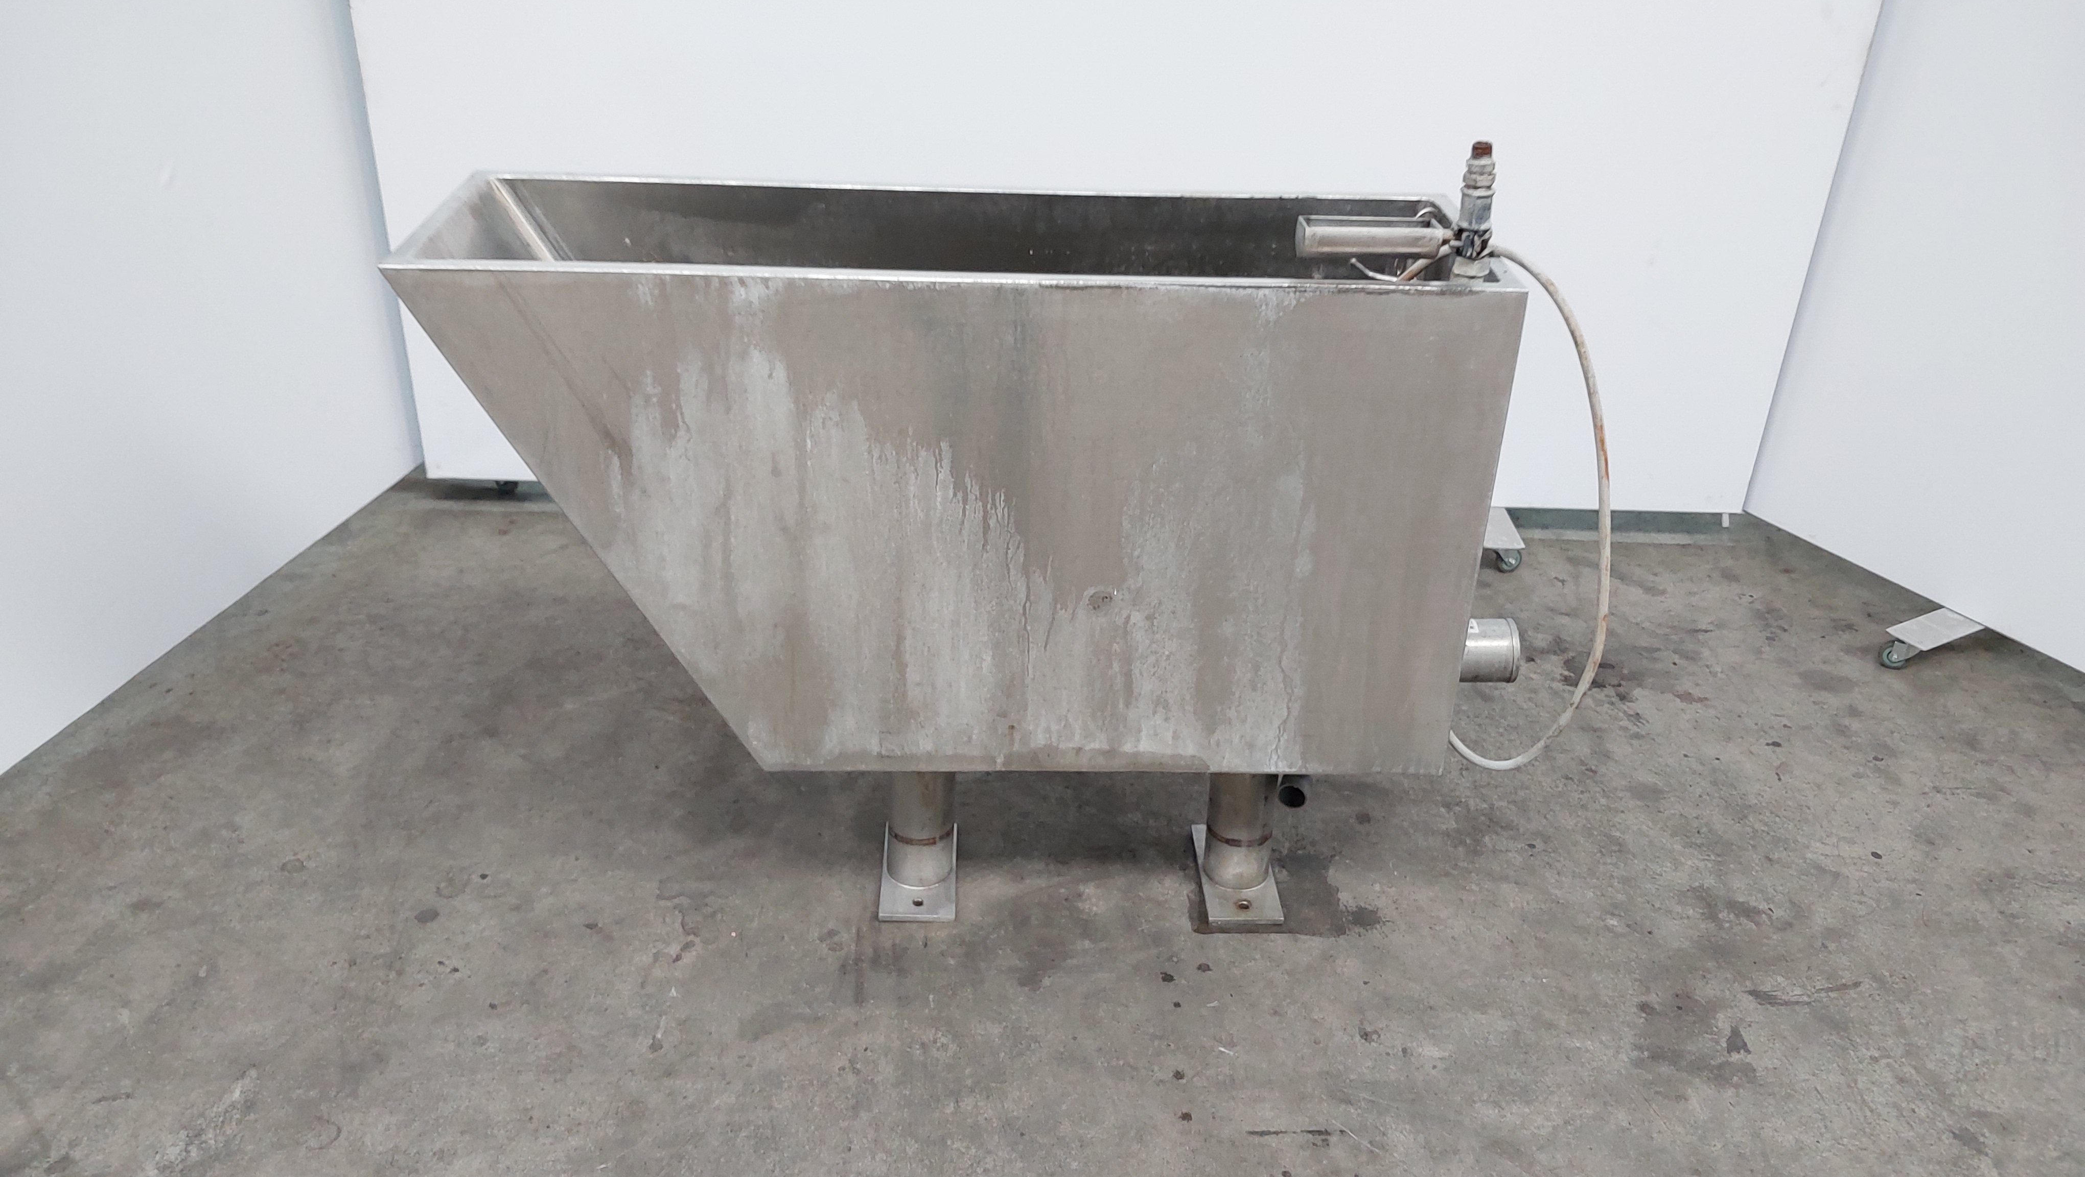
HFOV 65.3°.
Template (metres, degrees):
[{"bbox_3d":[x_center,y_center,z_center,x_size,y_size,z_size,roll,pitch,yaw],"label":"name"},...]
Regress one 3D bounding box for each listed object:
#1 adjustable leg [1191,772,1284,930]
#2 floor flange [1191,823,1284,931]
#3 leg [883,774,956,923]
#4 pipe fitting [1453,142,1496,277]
[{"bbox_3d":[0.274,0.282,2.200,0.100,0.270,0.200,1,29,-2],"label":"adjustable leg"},{"bbox_3d":[0.271,0.365,2.246,0.100,0.080,0.200,1,29,-2],"label":"floor flange"},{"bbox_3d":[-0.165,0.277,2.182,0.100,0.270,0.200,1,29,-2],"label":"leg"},{"bbox_3d":[0.451,-0.391,1.689,0.042,0.146,0.042,-3,29,0],"label":"pipe fitting"}]

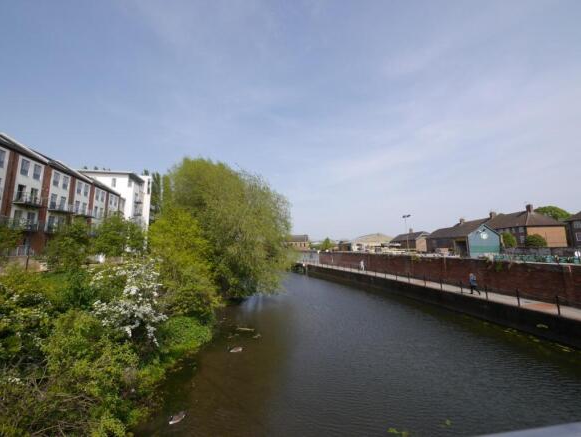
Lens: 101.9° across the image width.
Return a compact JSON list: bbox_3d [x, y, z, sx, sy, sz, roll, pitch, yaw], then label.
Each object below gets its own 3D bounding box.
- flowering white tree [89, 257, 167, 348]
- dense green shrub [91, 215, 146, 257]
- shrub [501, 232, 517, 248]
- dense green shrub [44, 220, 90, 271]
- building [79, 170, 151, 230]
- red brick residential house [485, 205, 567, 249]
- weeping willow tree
[{"bbox_3d":[-7.514,3.819,11.000,3.100,3.800,2.900,5,-9,-34],"label":"flowering white tree"},{"bbox_3d":[-17.879,2.058,24.500,4.600,4.700,4.200,5,-9,-36],"label":"dense green shrub"},{"bbox_3d":[41.812,4.465,45.000,2.500,3.500,2.400,-7,-10,42],"label":"shrub"},{"bbox_3d":[-17.503,2.101,18.500,3.100,4.300,3.100,7,-10,-43],"label":"dense green shrub"},{"bbox_3d":[-40.200,-0.992,55.200,12.500,17.700,12.000,1,-7,-11],"label":"building"},{"bbox_3d":[52.400,2.637,54.800,8.600,10.000,11.500,1,-7,-6],"label":"red brick residential house"},{"bbox_3d":[-7.891,0.742,30.000,15.000,15.900,13.500,2,-7,-15],"label":"weeping willow tree"}]

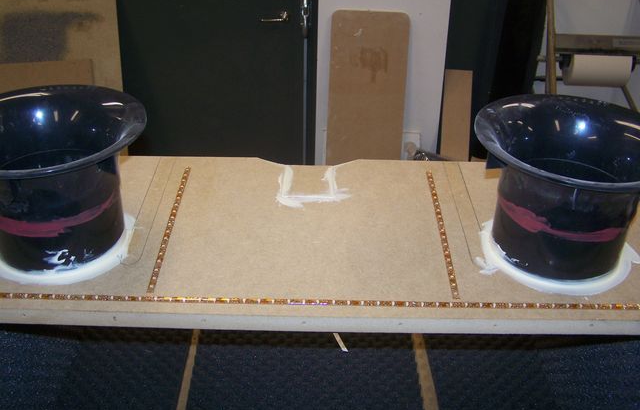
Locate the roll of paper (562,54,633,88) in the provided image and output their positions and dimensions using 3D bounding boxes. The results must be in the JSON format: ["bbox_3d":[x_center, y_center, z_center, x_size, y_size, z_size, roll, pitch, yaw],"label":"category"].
[{"bbox_3d":[1.170,-0.613,2.970,0.234,0.216,0.216,5,24,7],"label":"roll of paper"}]

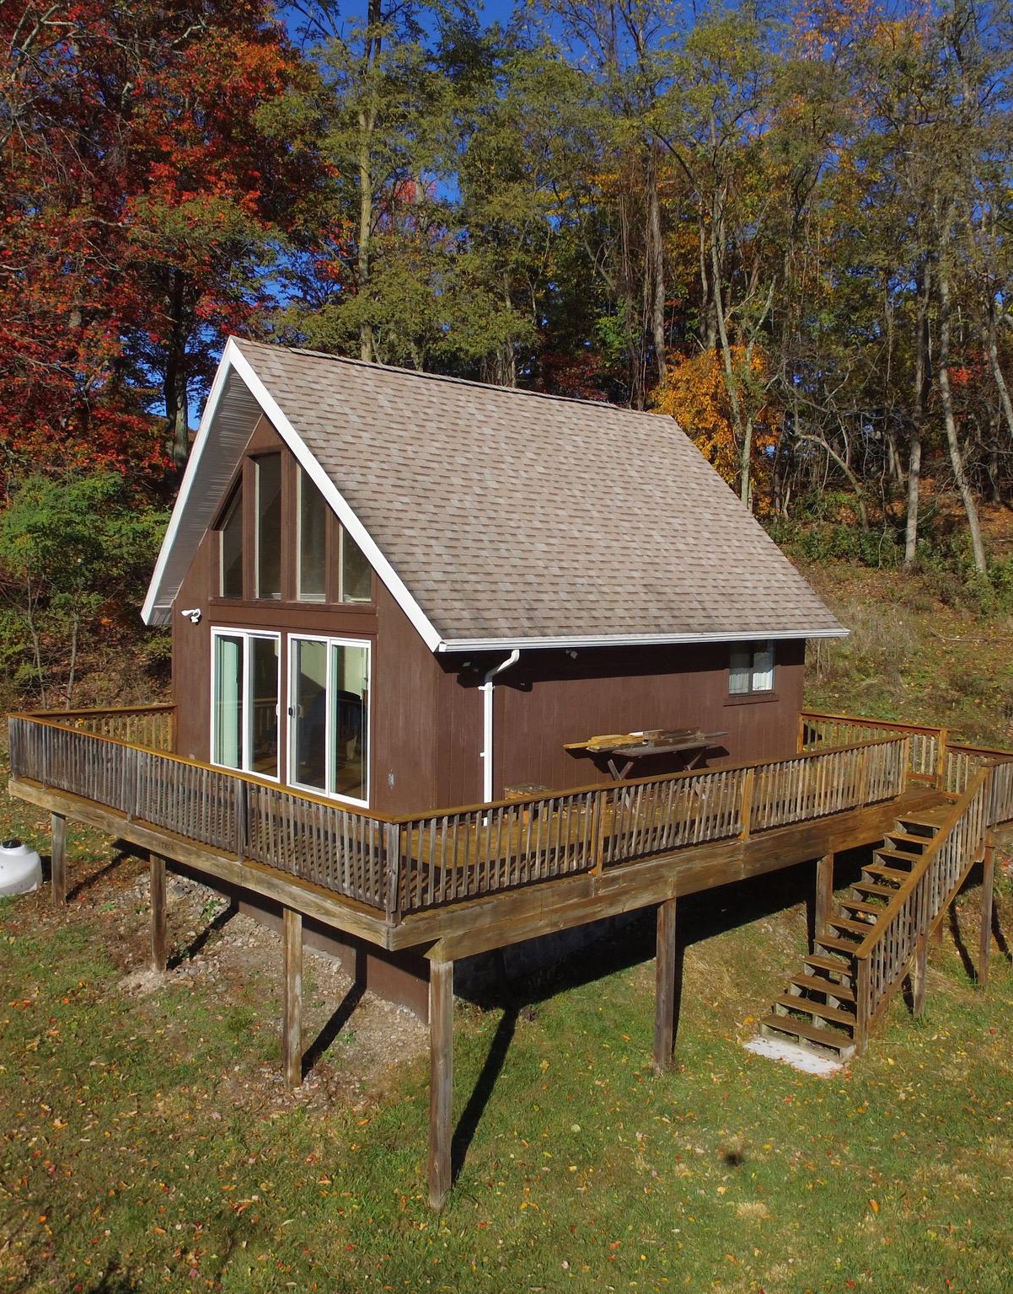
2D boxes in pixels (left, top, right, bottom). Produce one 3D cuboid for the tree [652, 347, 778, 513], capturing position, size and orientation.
[{"bbox_3d":[6.664,-6.577,32.000,4.284,6.101,4.200,1,2,0],"label":"tree"}]

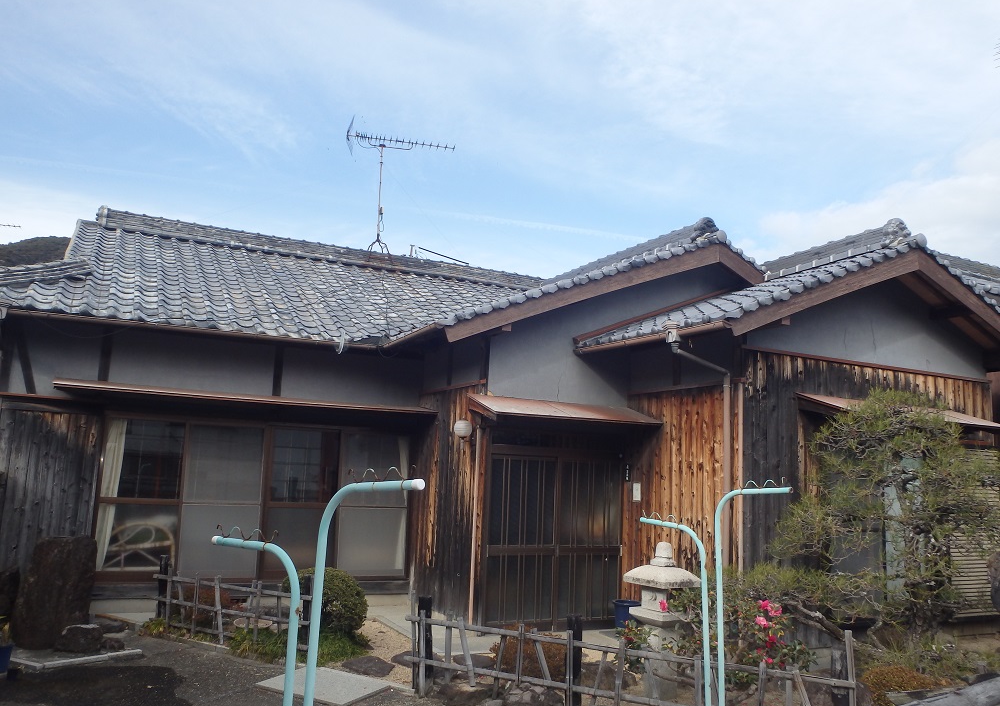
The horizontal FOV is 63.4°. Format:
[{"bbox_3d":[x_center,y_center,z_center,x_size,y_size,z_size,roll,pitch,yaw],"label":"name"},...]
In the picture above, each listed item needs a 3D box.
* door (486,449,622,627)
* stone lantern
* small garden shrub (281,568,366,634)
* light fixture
[{"bbox_3d":[0.631,2.108,8.990,1.660,1.880,0.100,6,-9,-24],"label":"door"},{"bbox_3d":[1.343,2.182,6.682,0.450,1.240,0.450,8,-10,-32],"label":"stone lantern"},{"bbox_3d":[-1.813,2.609,8.572,0.860,0.680,0.860,6,-9,-24],"label":"small garden shrub"},{"bbox_3d":[-0.414,0.833,8.925,0.200,0.210,0.200,2,-8,0],"label":"light fixture"}]

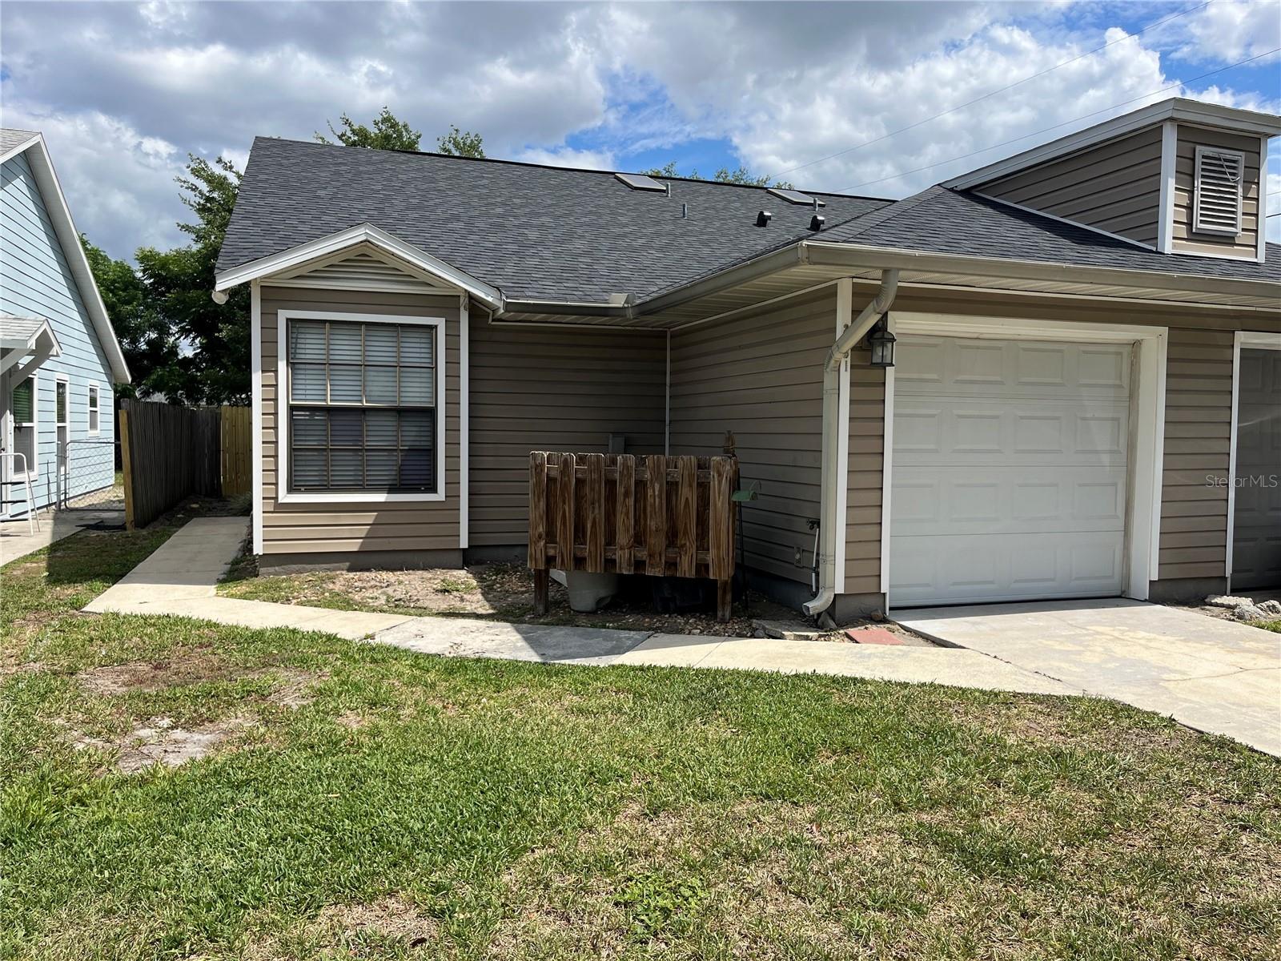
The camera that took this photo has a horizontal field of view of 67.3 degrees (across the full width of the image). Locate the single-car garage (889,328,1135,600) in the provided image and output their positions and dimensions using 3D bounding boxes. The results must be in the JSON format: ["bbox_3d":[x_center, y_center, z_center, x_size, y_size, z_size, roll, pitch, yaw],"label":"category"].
[{"bbox_3d":[2.892,-0.069,7.557,2.360,2.090,0.060,0,3,-18],"label":"single-car garage"}]

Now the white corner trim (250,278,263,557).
[{"bbox_3d":[-3.399,-0.544,8.530,0.080,2.402,0.080,0,3,-18],"label":"white corner trim"}]

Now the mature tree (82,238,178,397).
[{"bbox_3d":[-15.245,-3.603,28.164,4.600,6.985,4.600,0,3,-18],"label":"mature tree"}]

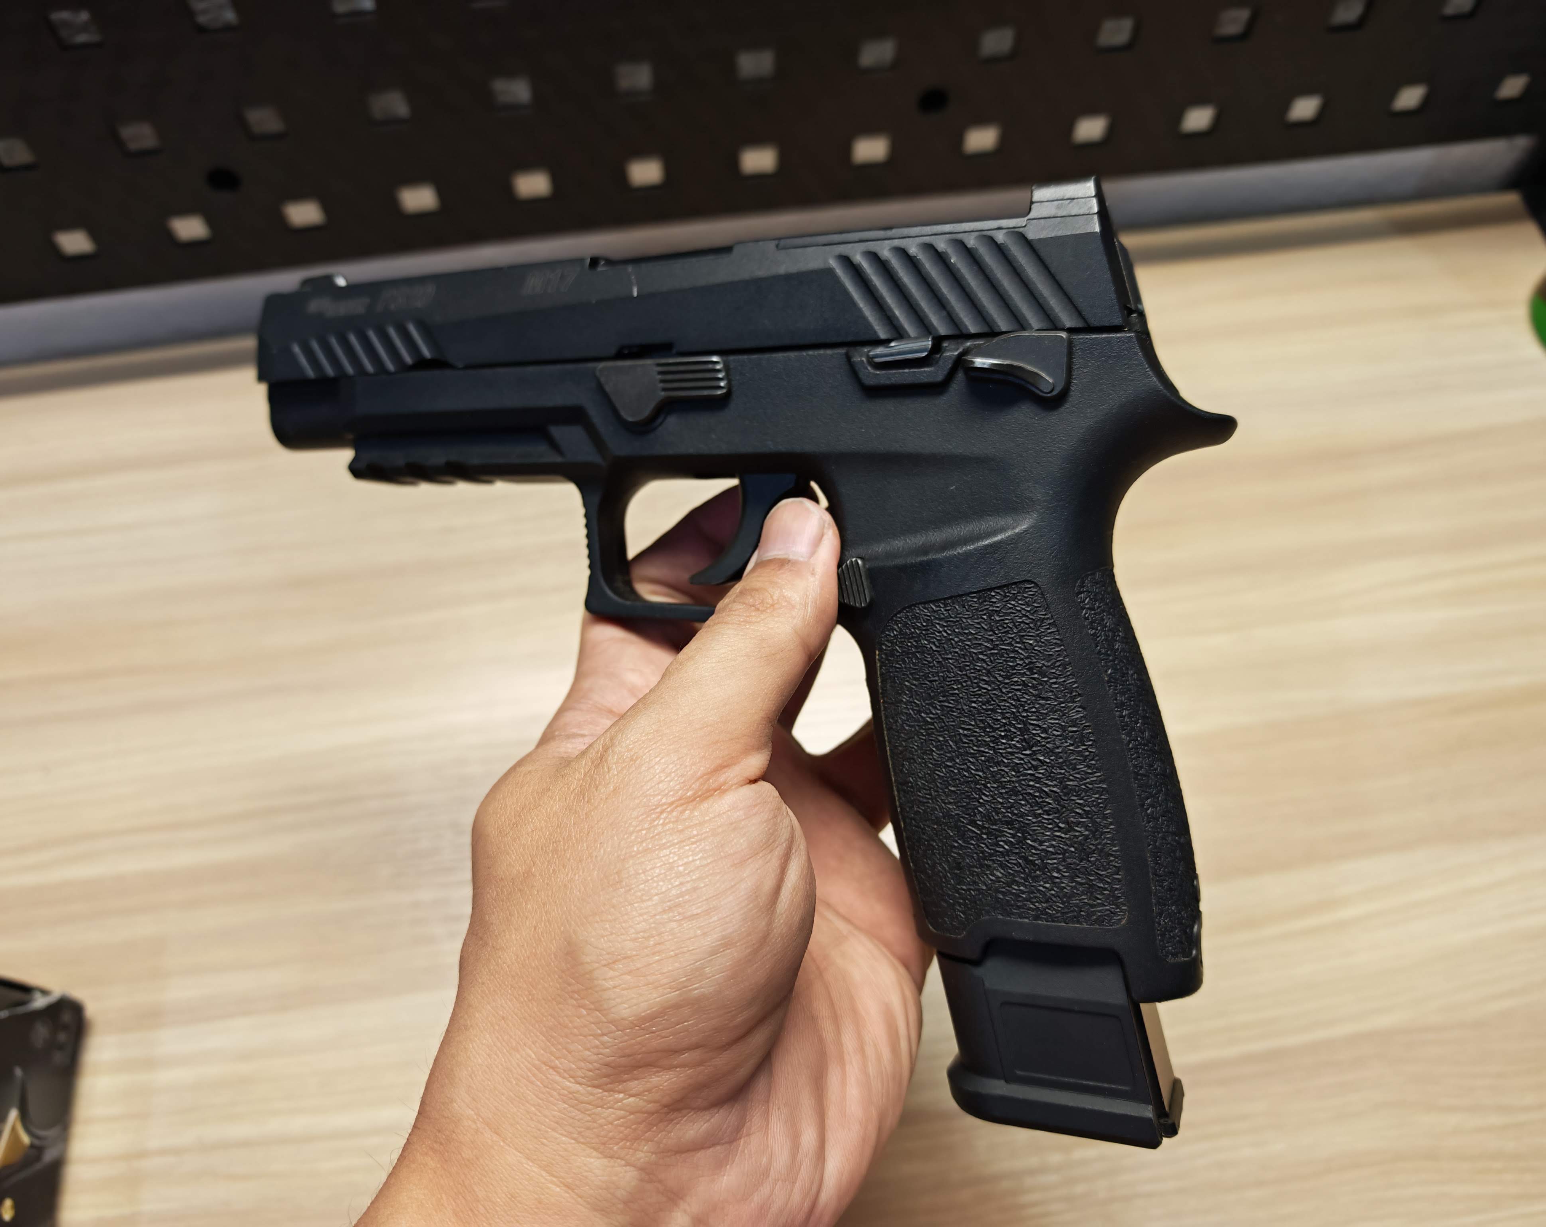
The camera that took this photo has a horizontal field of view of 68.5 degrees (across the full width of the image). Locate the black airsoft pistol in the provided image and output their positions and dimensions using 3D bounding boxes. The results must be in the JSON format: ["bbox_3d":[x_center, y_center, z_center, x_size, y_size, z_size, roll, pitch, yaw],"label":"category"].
[{"bbox_3d":[-0.018,0.002,0.225,0.201,0.036,0.155,2,89,22],"label":"black airsoft pistol"}]

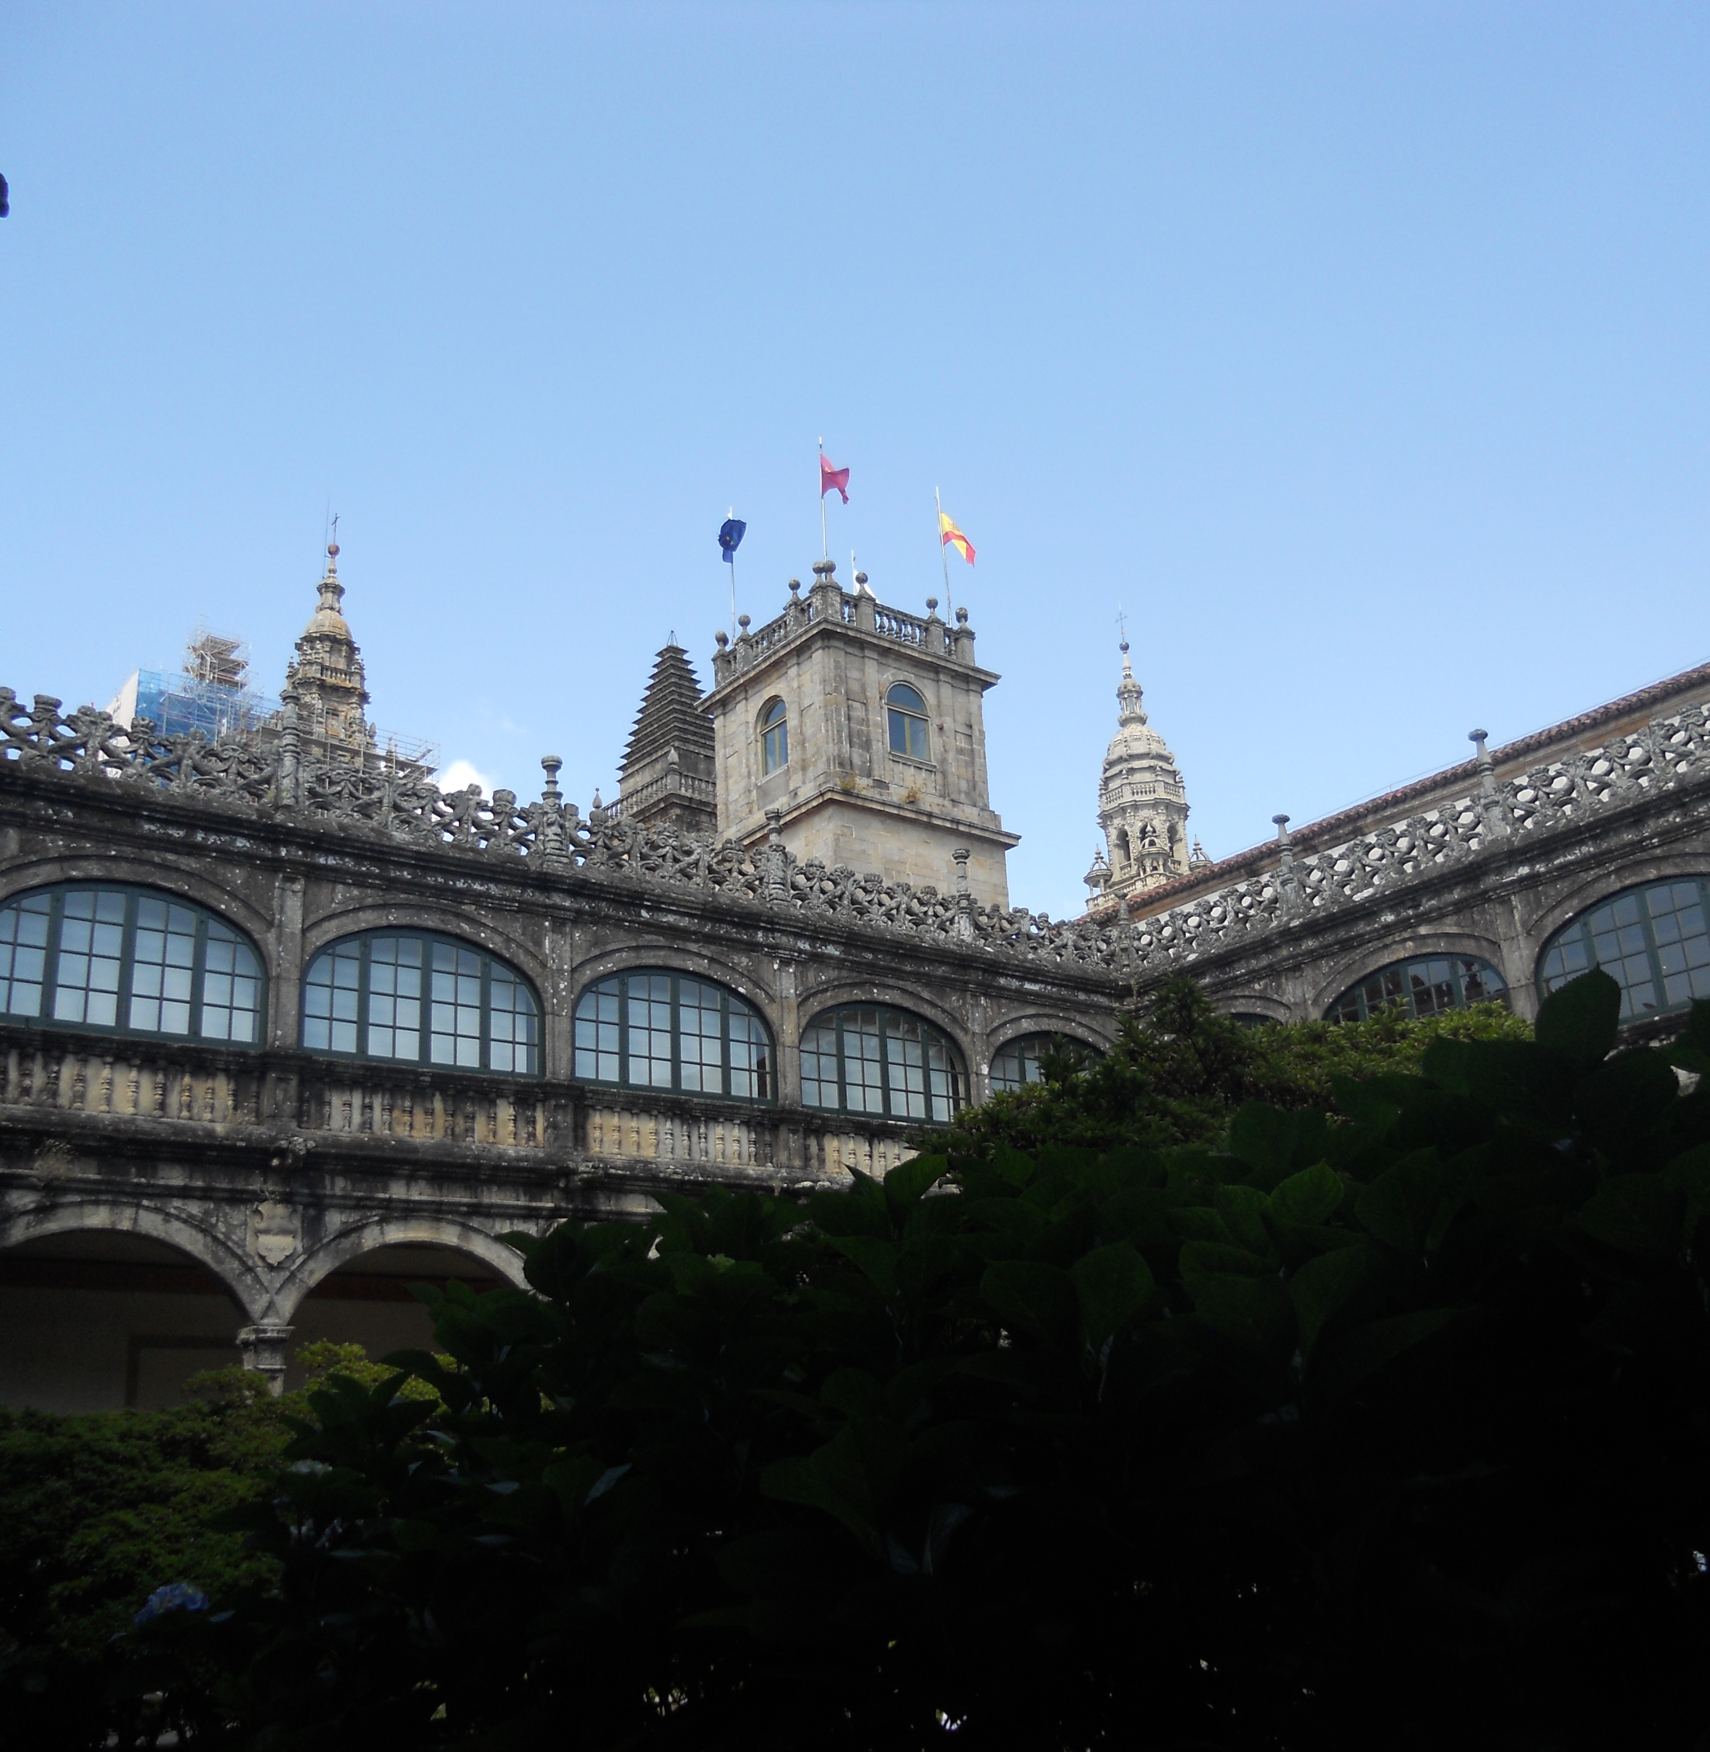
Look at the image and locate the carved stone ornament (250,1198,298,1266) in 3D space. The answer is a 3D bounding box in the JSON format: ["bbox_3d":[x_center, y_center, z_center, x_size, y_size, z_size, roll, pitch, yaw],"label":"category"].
[{"bbox_3d":[-6.734,4.125,21.205,0.559,0.781,0.180,11,-24,-35],"label":"carved stone ornament"}]

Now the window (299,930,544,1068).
[{"bbox_3d":[-5.305,1.546,22.543,3.186,1.739,0.250,12,-24,-36],"label":"window"}]

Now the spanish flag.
[{"bbox_3d":[2.917,-9.661,52.000,1.150,1.550,0.400,-4,-19,4],"label":"spanish flag"}]

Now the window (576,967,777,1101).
[{"bbox_3d":[-2.458,2.170,25.467,3.293,1.758,0.300,11,-24,-35],"label":"window"}]

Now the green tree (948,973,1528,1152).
[{"bbox_3d":[1.960,2.443,8.462,2.950,3.908,2.800,-7,-20,11],"label":"green tree"}]

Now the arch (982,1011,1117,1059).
[{"bbox_3d":[3.399,2.613,29.916,3.367,0.722,0.450,11,-24,-35],"label":"arch"}]

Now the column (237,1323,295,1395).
[{"bbox_3d":[-6.511,6.596,19.652,0.504,3.400,0.550,12,-24,-36],"label":"column"}]

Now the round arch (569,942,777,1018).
[{"bbox_3d":[-2.491,1.560,24.840,3.294,1.199,0.400,12,-24,-36],"label":"round arch"}]

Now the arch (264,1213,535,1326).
[{"bbox_3d":[-5.196,4.667,21.481,3.492,1.242,0.500,12,-24,-36],"label":"arch"}]

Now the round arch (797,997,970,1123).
[{"bbox_3d":[0.486,2.723,27.576,3.293,1.850,0.450,11,-24,-35],"label":"round arch"}]

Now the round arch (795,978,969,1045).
[{"bbox_3d":[0.361,2.177,26.934,3.240,1.206,0.400,12,-24,-36],"label":"round arch"}]

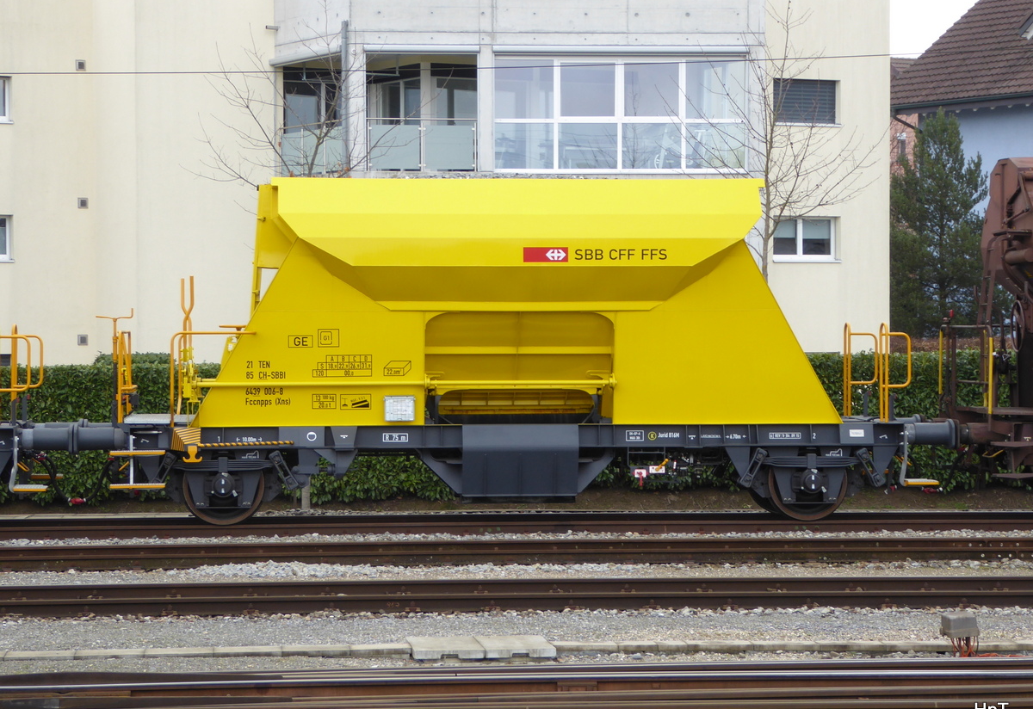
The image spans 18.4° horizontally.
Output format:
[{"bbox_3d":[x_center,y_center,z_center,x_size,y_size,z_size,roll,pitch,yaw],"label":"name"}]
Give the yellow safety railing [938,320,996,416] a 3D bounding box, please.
[{"bbox_3d":[5.300,0.175,37.700,0.100,1.050,2.400,0,1,-5],"label":"yellow safety railing"}]

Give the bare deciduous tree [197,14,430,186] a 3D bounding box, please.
[{"bbox_3d":[-2.637,-1.368,43.000,3.400,6.800,3.200,0,1,-5],"label":"bare deciduous tree"}]

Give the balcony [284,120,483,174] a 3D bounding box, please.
[{"bbox_3d":[-2.823,-4.083,63.696,3.950,1.080,2.400,0,1,-5],"label":"balcony"}]

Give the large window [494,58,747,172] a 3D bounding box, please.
[{"bbox_3d":[2.064,-4.730,63.000,5.000,2.280,0.200,0,1,-5],"label":"large window"}]

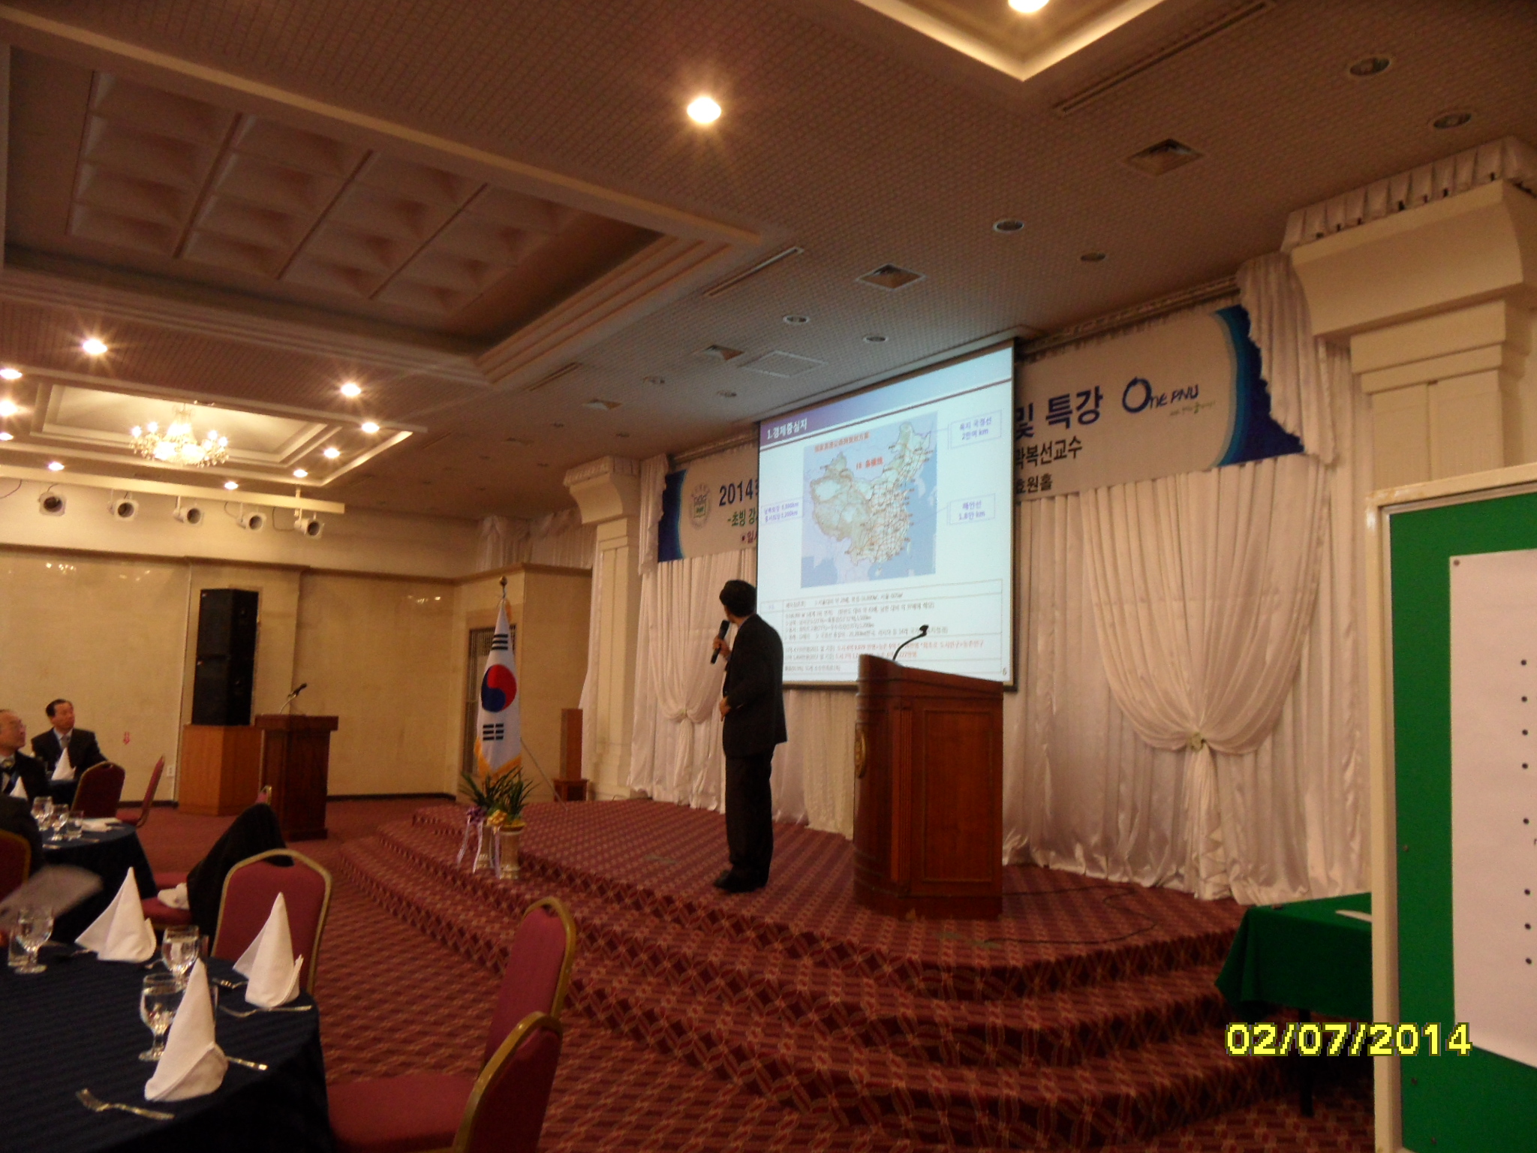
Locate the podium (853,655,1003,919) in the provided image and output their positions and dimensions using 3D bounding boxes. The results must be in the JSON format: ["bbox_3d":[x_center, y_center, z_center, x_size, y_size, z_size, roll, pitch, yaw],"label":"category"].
[{"bbox_3d":[0.782,1.056,5.549,0.640,1.250,0.760,3,-5,-9],"label":"podium"}]

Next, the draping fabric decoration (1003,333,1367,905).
[{"bbox_3d":[2.284,0.184,6.192,0.300,3.190,2.400,5,-6,-34],"label":"draping fabric decoration"}]

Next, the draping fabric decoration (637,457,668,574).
[{"bbox_3d":[-1.113,-0.589,10.381,0.200,1.200,0.580,5,-7,-35],"label":"draping fabric decoration"}]

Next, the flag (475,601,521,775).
[{"bbox_3d":[-2.401,0.990,9.450,0.370,1.520,0.220,1,-5,6],"label":"flag"}]

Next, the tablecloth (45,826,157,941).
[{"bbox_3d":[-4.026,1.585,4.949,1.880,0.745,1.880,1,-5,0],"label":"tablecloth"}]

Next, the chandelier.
[{"bbox_3d":[-5.963,-1.418,10.800,0.970,0.570,0.970,5,-6,-34],"label":"chandelier"}]

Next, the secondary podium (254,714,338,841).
[{"bbox_3d":[-4.397,1.844,9.924,0.445,1.110,0.650,7,-7,-44],"label":"secondary podium"}]

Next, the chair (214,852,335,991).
[{"bbox_3d":[-1.800,1.413,3.508,0.450,0.920,0.560,1,-6,8],"label":"chair"}]

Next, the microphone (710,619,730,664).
[{"bbox_3d":[-0.273,0.371,6.050,0.050,0.255,0.050,21,6,-1],"label":"microphone"}]

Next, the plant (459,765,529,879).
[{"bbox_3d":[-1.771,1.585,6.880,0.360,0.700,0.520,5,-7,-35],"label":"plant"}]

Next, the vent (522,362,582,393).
[{"bbox_3d":[-1.695,-1.557,8.318,0.075,0.040,1.020,5,-6,-34],"label":"vent"}]

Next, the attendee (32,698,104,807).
[{"bbox_3d":[-5.314,1.563,8.049,0.780,1.270,0.550,-3,-7,42],"label":"attendee"}]

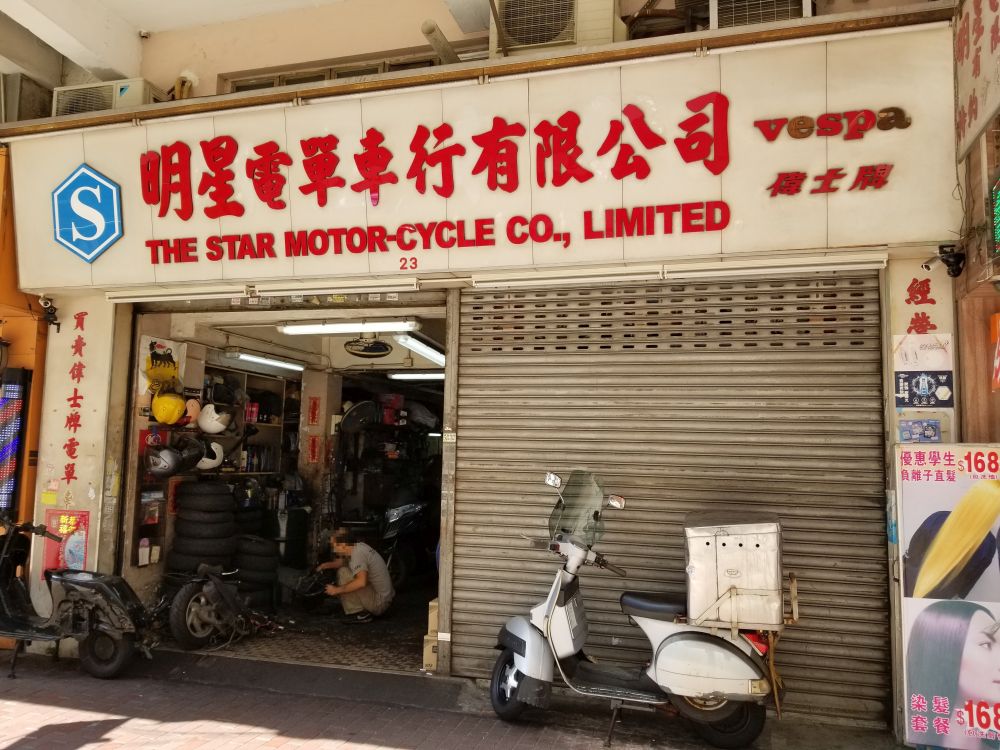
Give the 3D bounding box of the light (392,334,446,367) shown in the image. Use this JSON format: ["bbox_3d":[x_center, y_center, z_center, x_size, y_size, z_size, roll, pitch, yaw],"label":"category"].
[{"bbox_3d":[-0.704,-0.213,6.889,0.130,0.100,1.270,0,-8,16],"label":"light"}]

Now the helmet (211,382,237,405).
[{"bbox_3d":[-2.590,0.183,7.036,0.280,0.240,0.240,-4,-7,41],"label":"helmet"}]

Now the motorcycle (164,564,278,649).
[{"bbox_3d":[-2.098,1.760,5.750,0.400,0.540,0.850,-1,-5,22],"label":"motorcycle"}]

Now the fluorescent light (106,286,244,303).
[{"bbox_3d":[-2.406,-0.596,5.579,1.225,0.080,0.055,0,-6,16],"label":"fluorescent light"}]

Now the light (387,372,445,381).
[{"bbox_3d":[-0.873,0.013,9.589,1.260,0.100,0.110,0,-5,17],"label":"light"}]

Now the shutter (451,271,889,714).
[{"bbox_3d":[0.958,0.681,4.705,2.641,2.627,0.090,0,-5,17],"label":"shutter"}]

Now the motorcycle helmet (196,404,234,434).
[{"bbox_3d":[-2.547,0.392,6.690,0.290,0.260,0.250,-14,-4,-5],"label":"motorcycle helmet"}]

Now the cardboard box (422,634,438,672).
[{"bbox_3d":[-0.346,1.913,5.218,0.270,0.215,0.300,0,-5,17],"label":"cardboard box"}]

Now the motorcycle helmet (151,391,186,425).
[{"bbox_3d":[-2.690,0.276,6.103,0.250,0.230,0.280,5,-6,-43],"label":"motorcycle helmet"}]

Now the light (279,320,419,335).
[{"bbox_3d":[-1.212,-0.381,6.022,1.260,0.100,0.130,0,-6,16],"label":"light"}]

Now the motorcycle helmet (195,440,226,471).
[{"bbox_3d":[-2.548,0.716,6.599,0.250,0.250,0.290,2,-5,-16],"label":"motorcycle helmet"}]

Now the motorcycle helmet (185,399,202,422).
[{"bbox_3d":[-2.661,0.314,6.469,0.240,0.250,0.280,-1,-6,22],"label":"motorcycle helmet"}]

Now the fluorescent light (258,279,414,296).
[{"bbox_3d":[-1.134,-0.605,5.218,1.225,0.080,0.055,0,-6,16],"label":"fluorescent light"}]

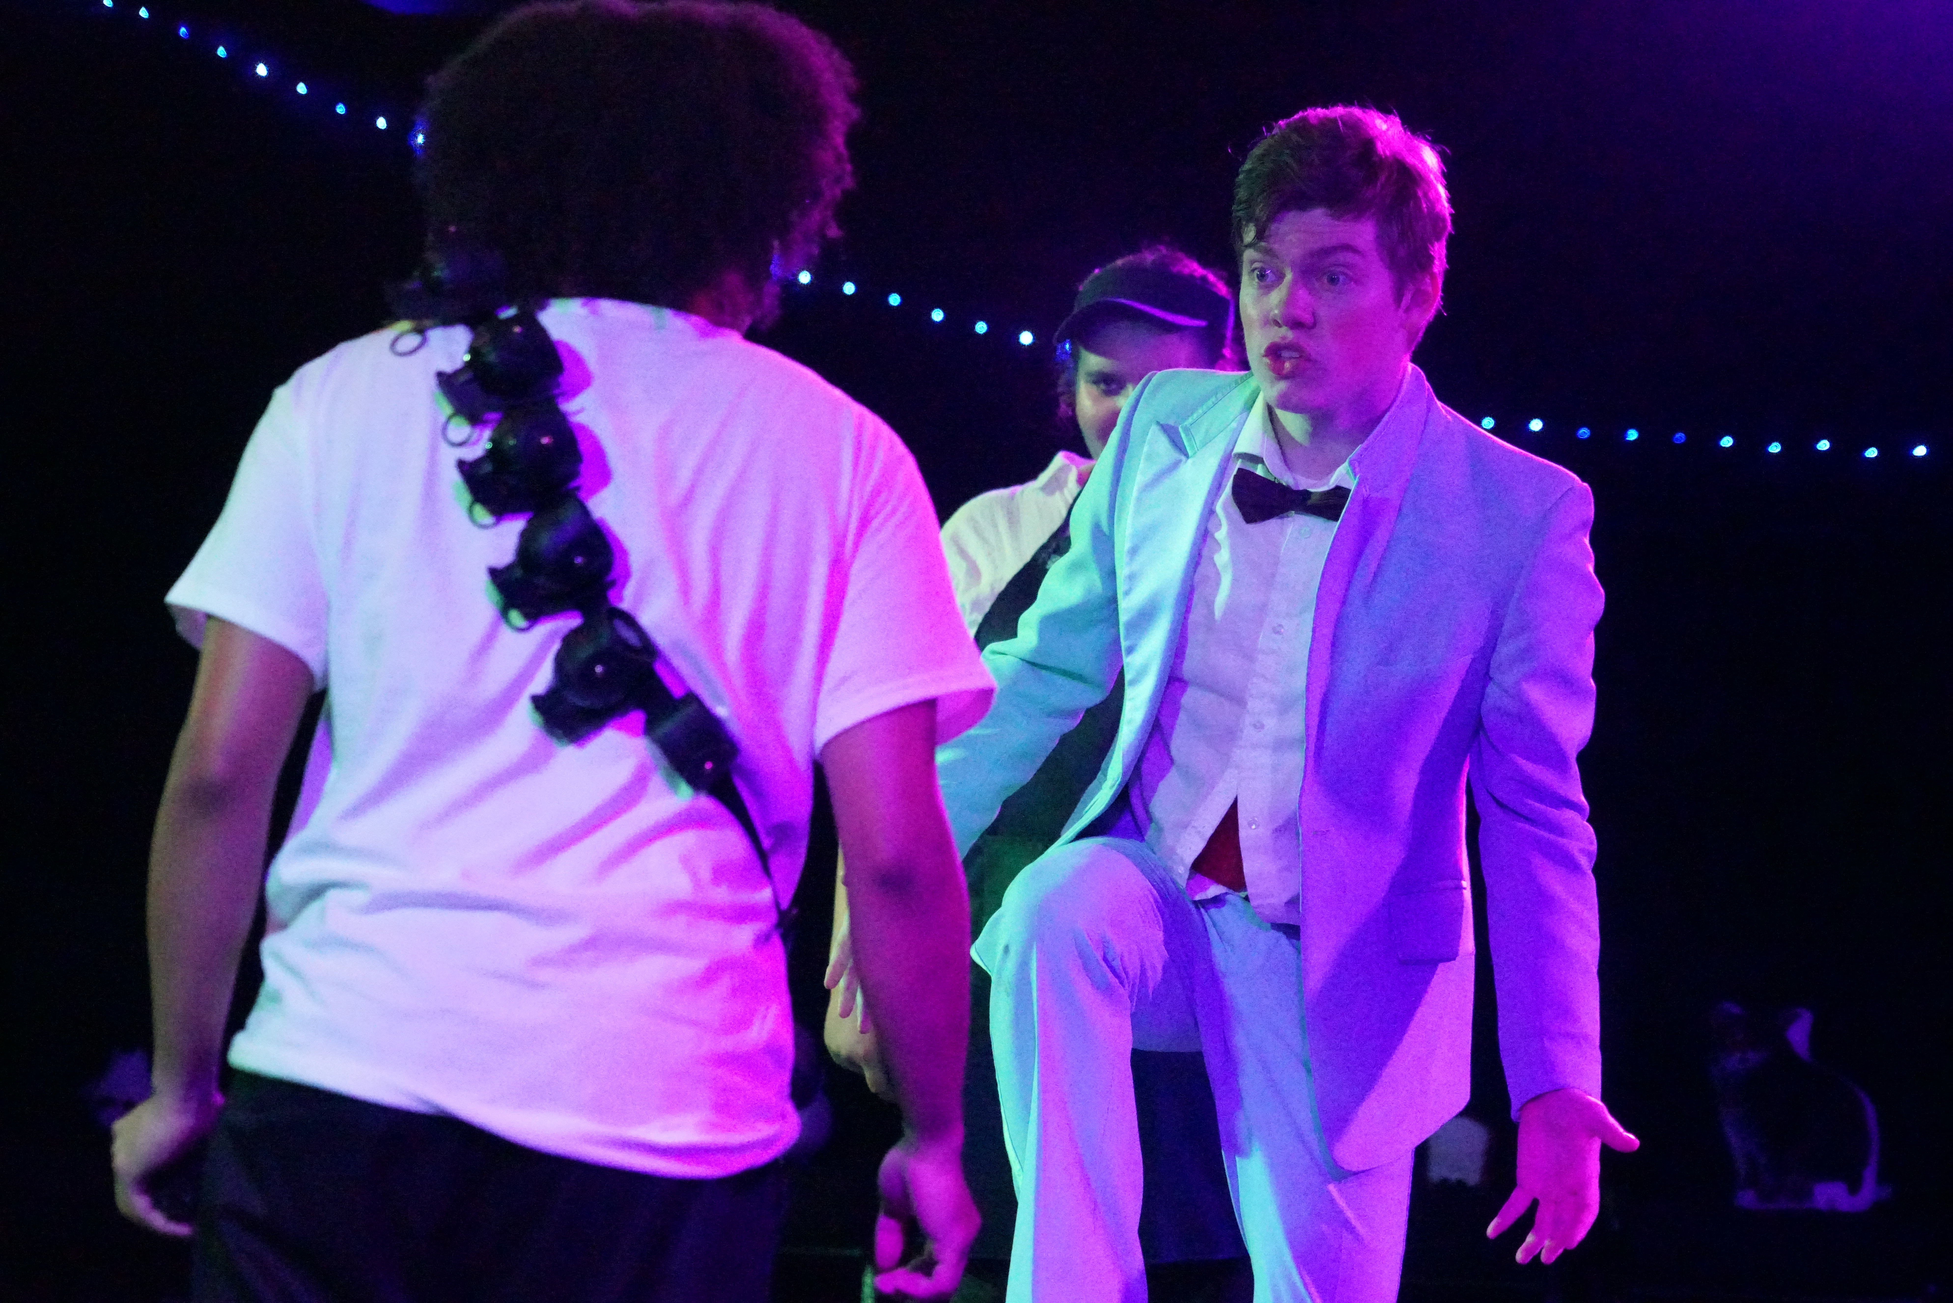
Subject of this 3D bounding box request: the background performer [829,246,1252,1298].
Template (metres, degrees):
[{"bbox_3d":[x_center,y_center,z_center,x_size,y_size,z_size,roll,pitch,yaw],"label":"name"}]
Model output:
[{"bbox_3d":[0.150,0.425,6.200,0.600,1.680,0.360,0,0,12],"label":"background performer"}]

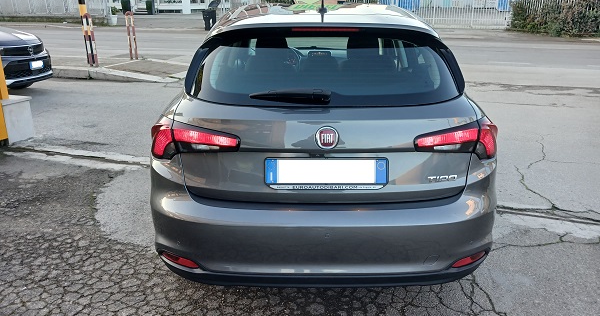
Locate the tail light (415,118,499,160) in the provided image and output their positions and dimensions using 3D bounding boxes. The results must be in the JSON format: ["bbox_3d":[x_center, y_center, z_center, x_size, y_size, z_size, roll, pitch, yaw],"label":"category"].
[{"bbox_3d":[0.735,-0.074,2.184,0.490,0.185,0.330,0,18,0],"label":"tail light"}]

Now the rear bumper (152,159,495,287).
[{"bbox_3d":[0.120,0.265,2.235,1.770,0.520,0.470,0,18,0],"label":"rear bumper"}]

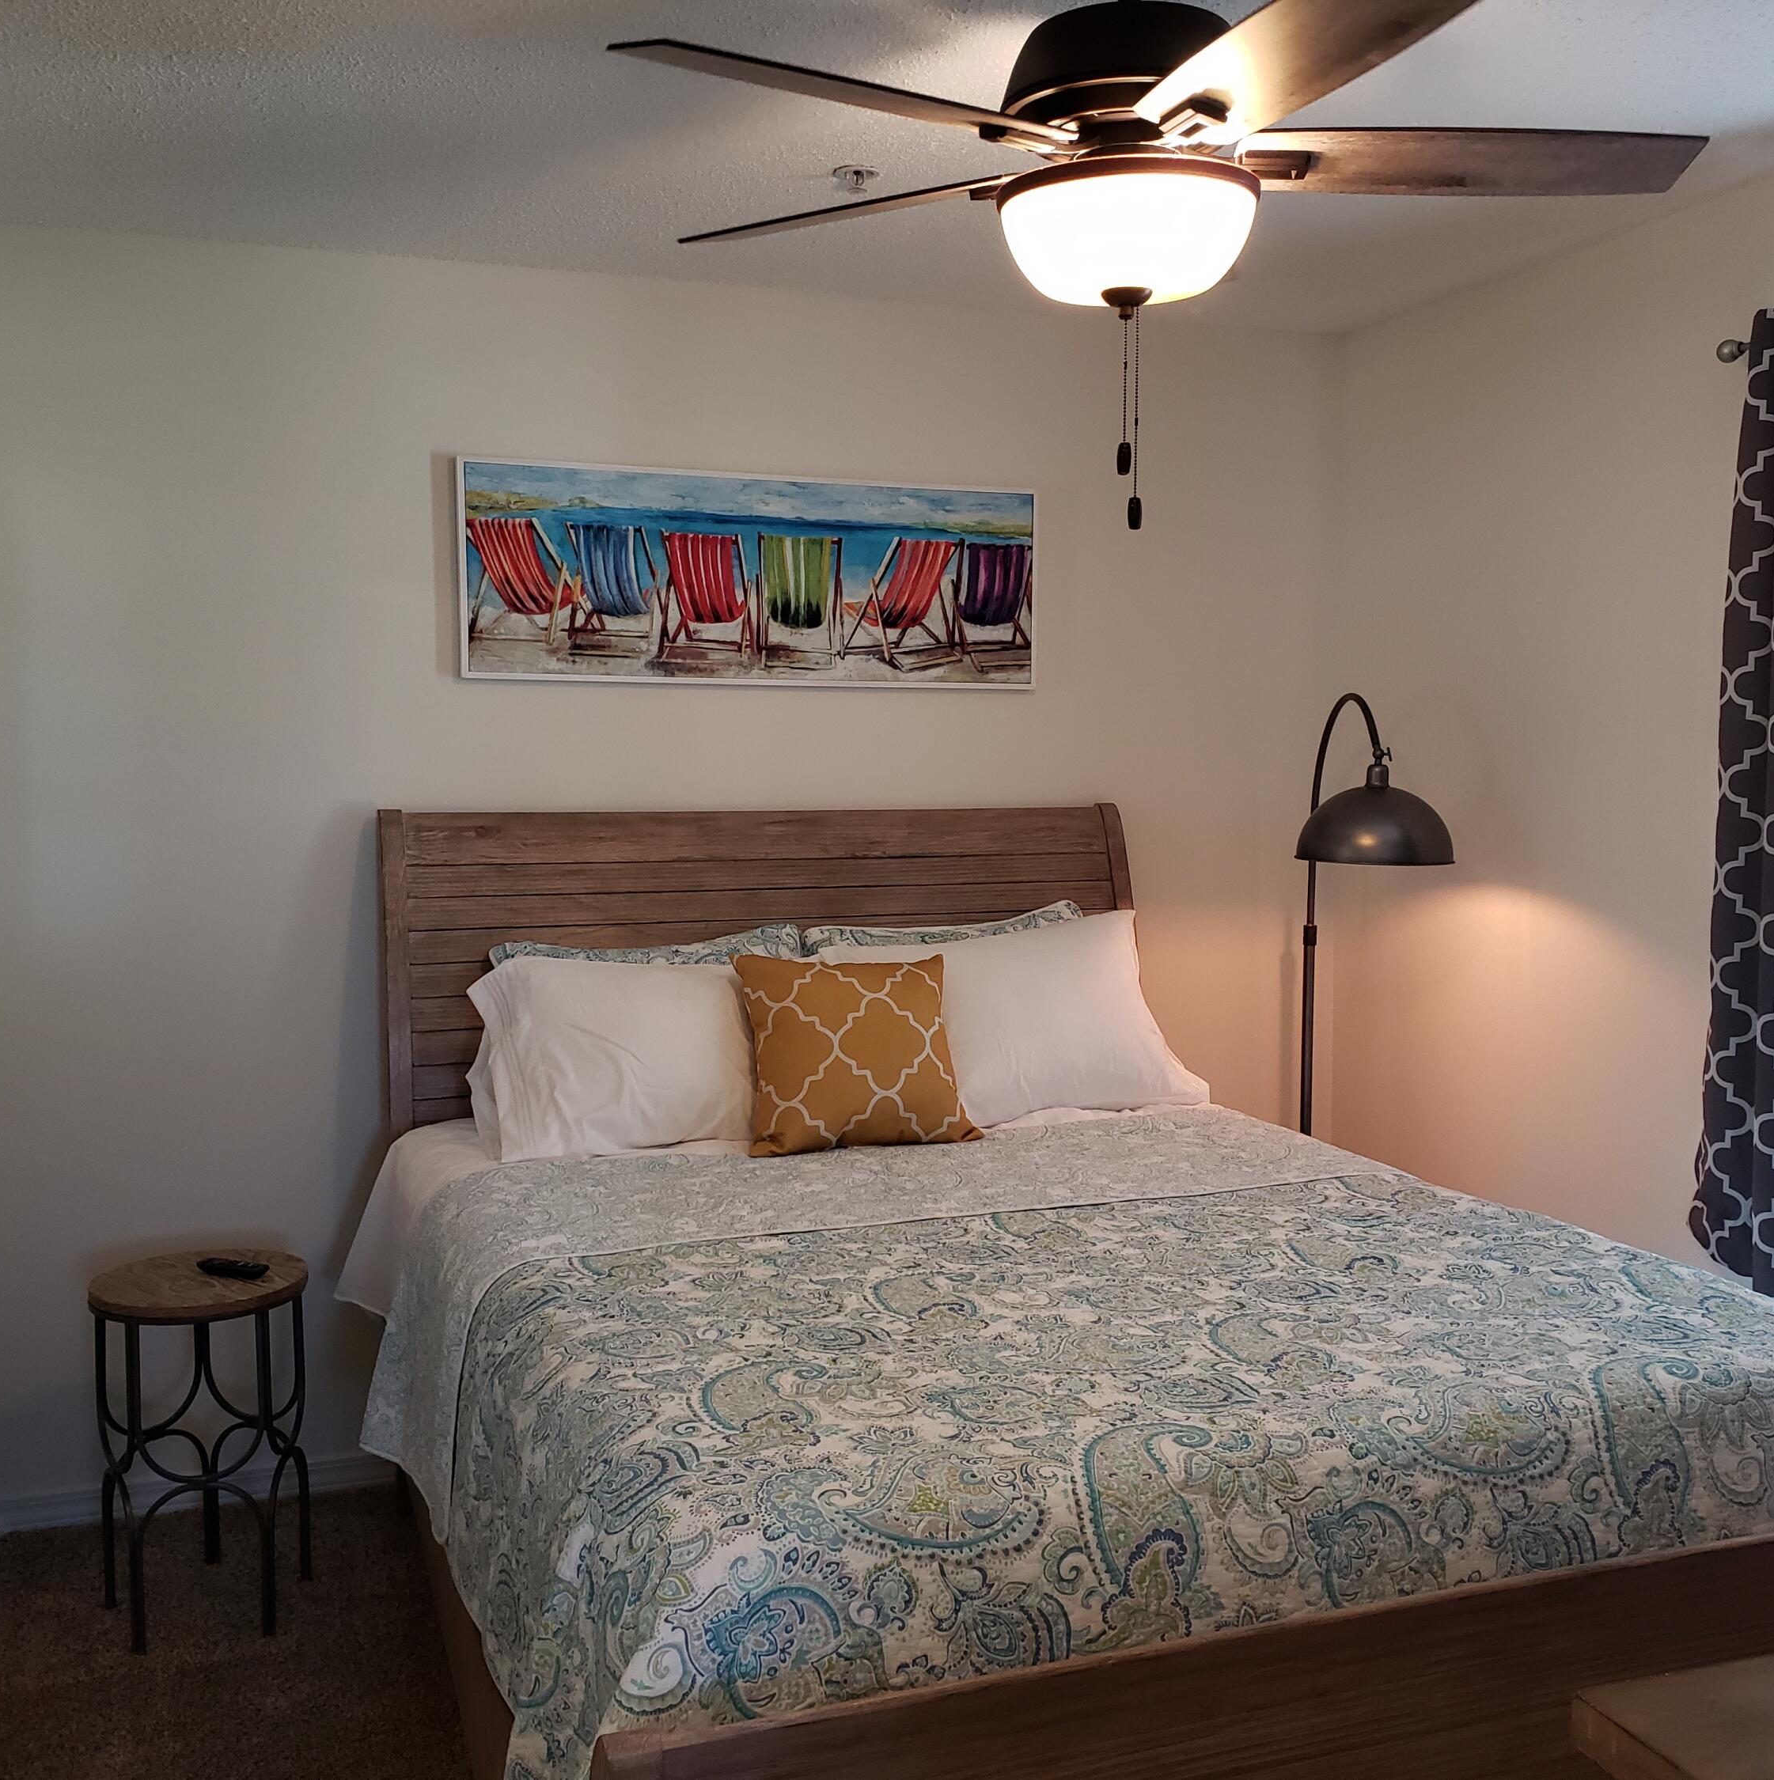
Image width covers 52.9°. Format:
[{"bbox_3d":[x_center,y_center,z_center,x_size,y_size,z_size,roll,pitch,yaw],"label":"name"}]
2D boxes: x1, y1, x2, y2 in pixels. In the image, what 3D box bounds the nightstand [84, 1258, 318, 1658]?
[{"bbox_3d":[-1.169,0.948,3.061,0.352,0.587,0.352,-2,4,-20],"label":"nightstand"}]

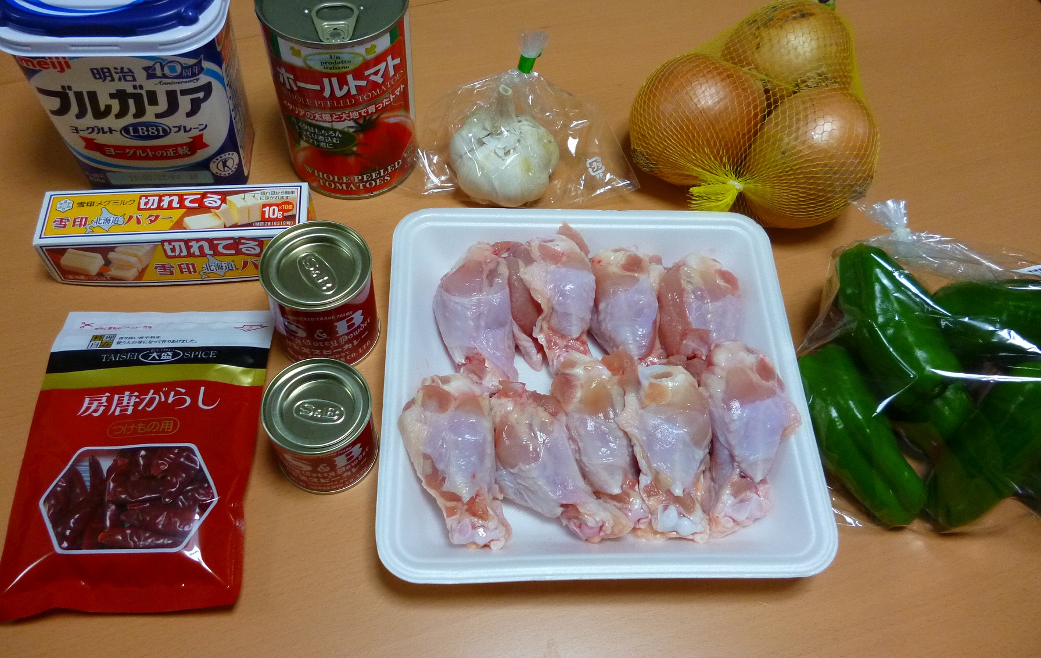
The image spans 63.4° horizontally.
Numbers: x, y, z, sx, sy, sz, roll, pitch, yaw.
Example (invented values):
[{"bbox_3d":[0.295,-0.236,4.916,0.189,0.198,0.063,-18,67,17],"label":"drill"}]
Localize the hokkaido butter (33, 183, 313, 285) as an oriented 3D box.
[{"bbox_3d":[-0.182,-0.052,0.457,0.136,0.033,0.035,-3,57,-5],"label":"hokkaido butter"}]

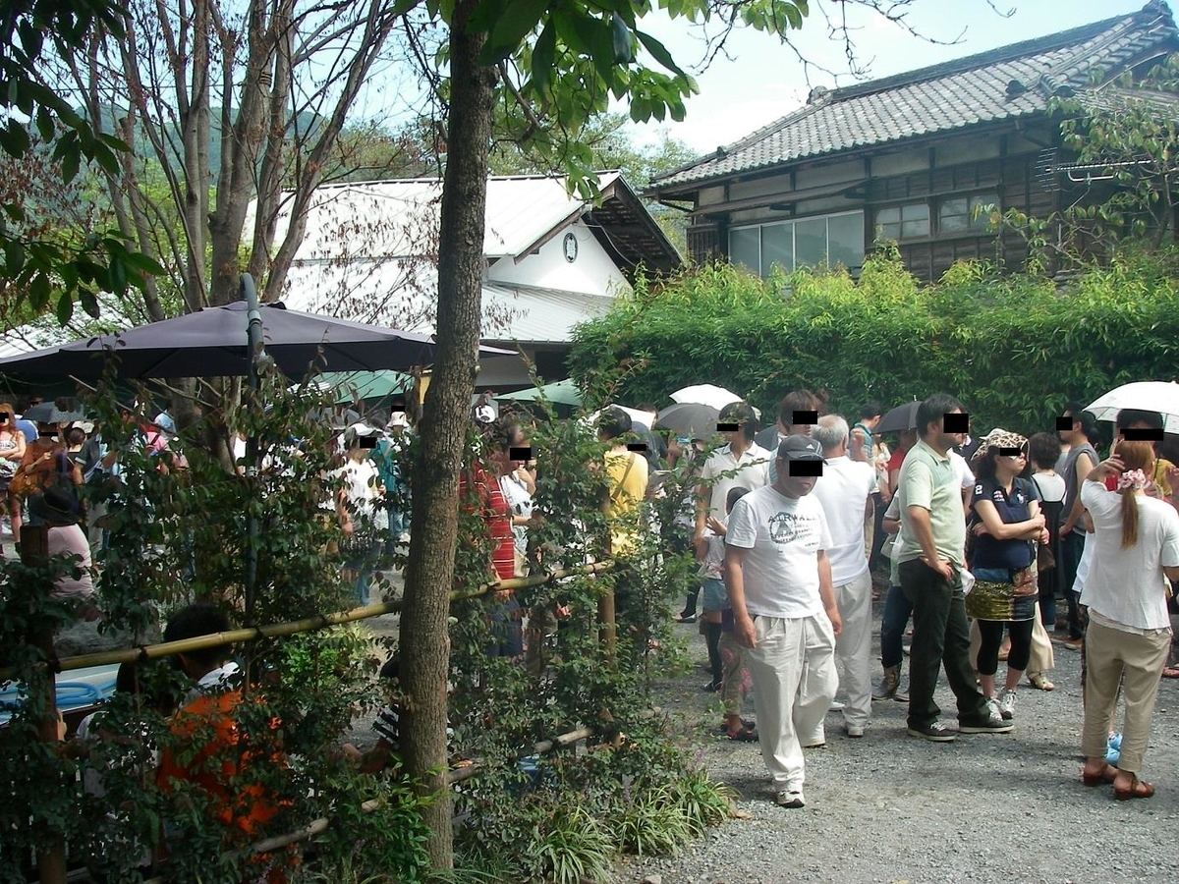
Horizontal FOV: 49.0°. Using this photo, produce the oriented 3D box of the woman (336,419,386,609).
[{"bbox_3d":[-1.933,0.648,10.950,0.380,1.600,0.470,1,3,37],"label":"woman"}]

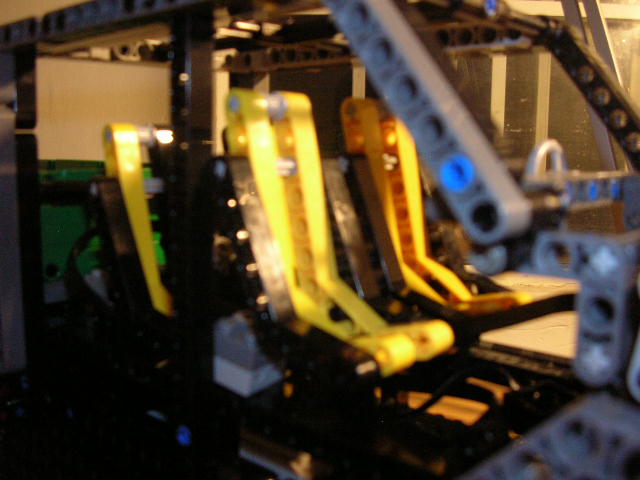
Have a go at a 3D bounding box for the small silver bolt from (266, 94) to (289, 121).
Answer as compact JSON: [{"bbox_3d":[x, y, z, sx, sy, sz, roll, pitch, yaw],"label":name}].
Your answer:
[{"bbox_3d":[-0.013,-0.035,0.177,0.007,0.007,0.008,-12,-2,44],"label":"small silver bolt"}]

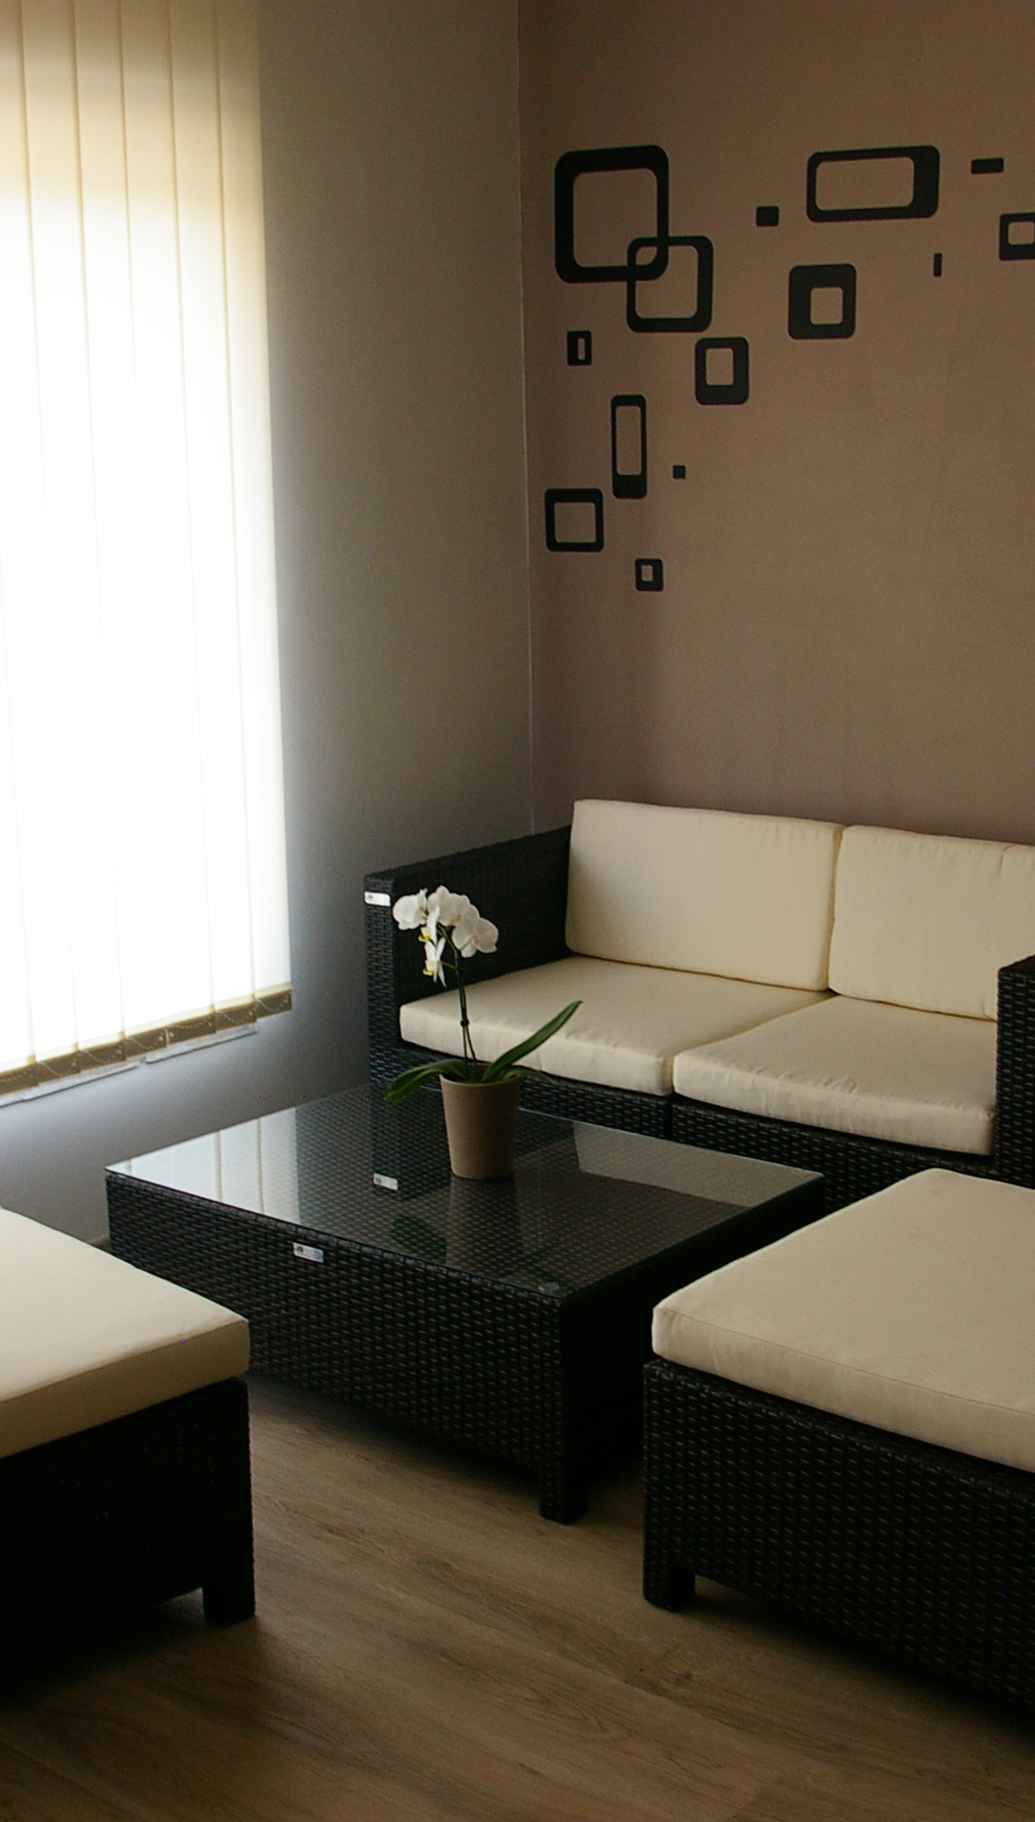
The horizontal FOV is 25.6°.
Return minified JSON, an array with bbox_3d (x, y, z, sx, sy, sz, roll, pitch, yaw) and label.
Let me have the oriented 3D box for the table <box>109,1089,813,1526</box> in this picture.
[{"bbox_3d":[-0.093,0.624,3.957,1.010,0.358,0.715,9,15,39],"label":"table"}]

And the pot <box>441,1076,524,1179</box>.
[{"bbox_3d":[-0.060,0.363,3.914,0.140,0.169,0.140,-1,12,0],"label":"pot"}]

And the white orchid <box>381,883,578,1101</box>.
[{"bbox_3d":[-0.057,0.140,3.868,0.339,0.376,0.200,-1,12,-1],"label":"white orchid"}]

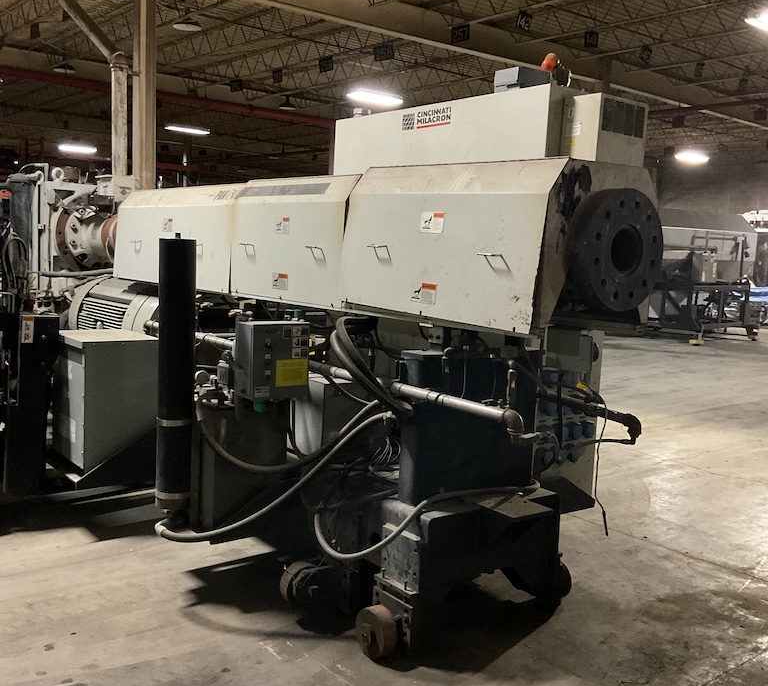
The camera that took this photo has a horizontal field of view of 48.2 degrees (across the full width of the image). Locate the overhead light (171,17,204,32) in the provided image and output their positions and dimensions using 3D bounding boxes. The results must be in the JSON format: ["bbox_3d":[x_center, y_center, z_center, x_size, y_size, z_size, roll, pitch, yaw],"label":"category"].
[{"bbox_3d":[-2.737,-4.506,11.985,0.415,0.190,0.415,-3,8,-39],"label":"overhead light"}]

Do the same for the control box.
[{"bbox_3d":[-0.571,0.081,4.379,0.315,0.378,0.170,-2,8,-36],"label":"control box"}]

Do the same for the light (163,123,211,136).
[{"bbox_3d":[-5.172,-5.635,22.585,1.200,0.130,0.420,-3,8,-39],"label":"light"}]

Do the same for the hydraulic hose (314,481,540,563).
[{"bbox_3d":[0.227,0.731,3.715,1.000,0.230,0.380,-2,8,-36],"label":"hydraulic hose"}]

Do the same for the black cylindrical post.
[{"bbox_3d":[-1.014,0.159,4.178,0.175,1.355,0.175,3,7,0],"label":"black cylindrical post"}]

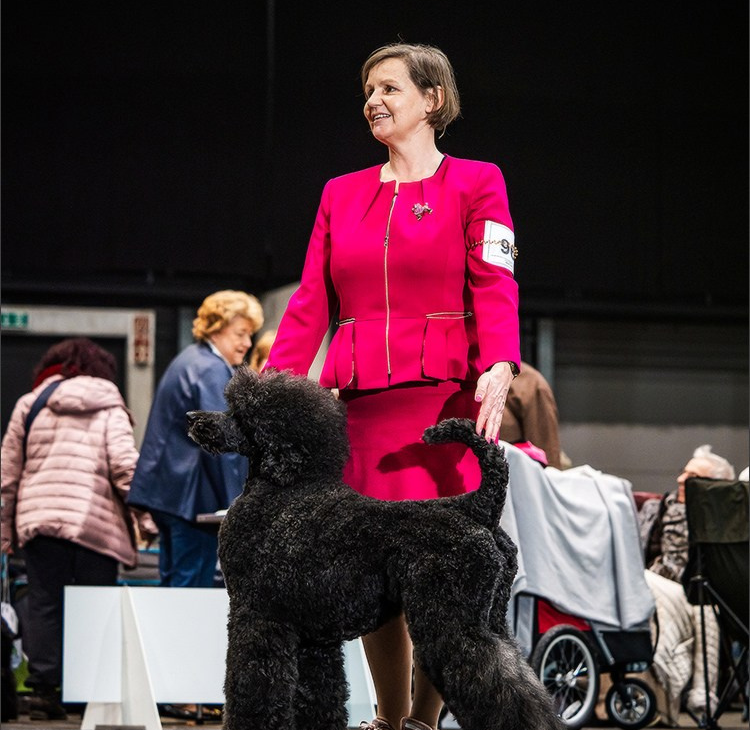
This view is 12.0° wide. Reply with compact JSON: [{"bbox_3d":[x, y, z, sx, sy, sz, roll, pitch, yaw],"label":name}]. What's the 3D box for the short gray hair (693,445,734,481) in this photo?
[{"bbox_3d":[1.263,0.375,13.350,0.165,0.160,0.155,2,-4,-15],"label":"short gray hair"}]

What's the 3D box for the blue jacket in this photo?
[{"bbox_3d":[-0.665,0.242,13.100,0.470,0.655,0.480,0,-4,5],"label":"blue jacket"}]

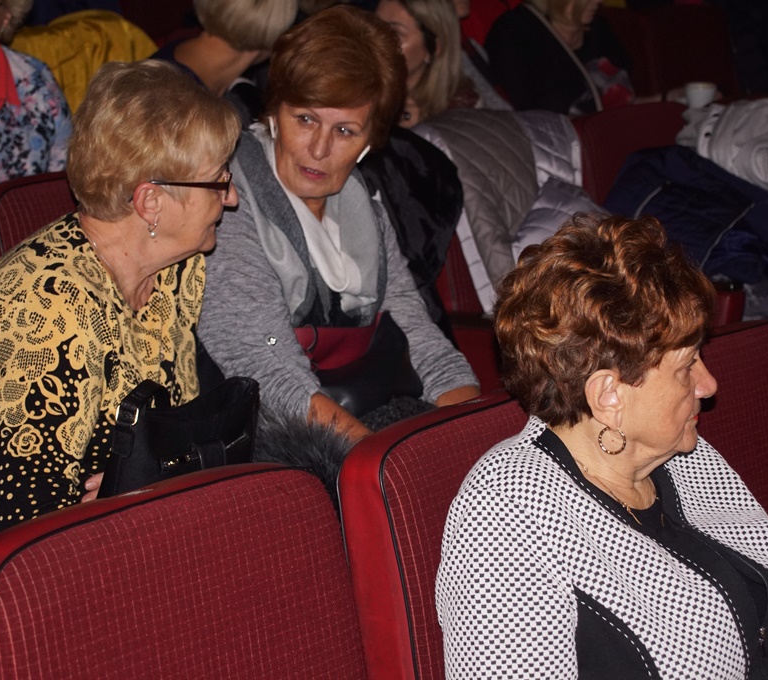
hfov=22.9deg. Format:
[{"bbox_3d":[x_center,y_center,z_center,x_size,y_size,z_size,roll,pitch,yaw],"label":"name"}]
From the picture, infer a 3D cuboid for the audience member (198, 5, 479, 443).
[{"bbox_3d":[0.030,0.070,2.870,0.560,1.160,0.700,-9,14,-39],"label":"audience member"}]

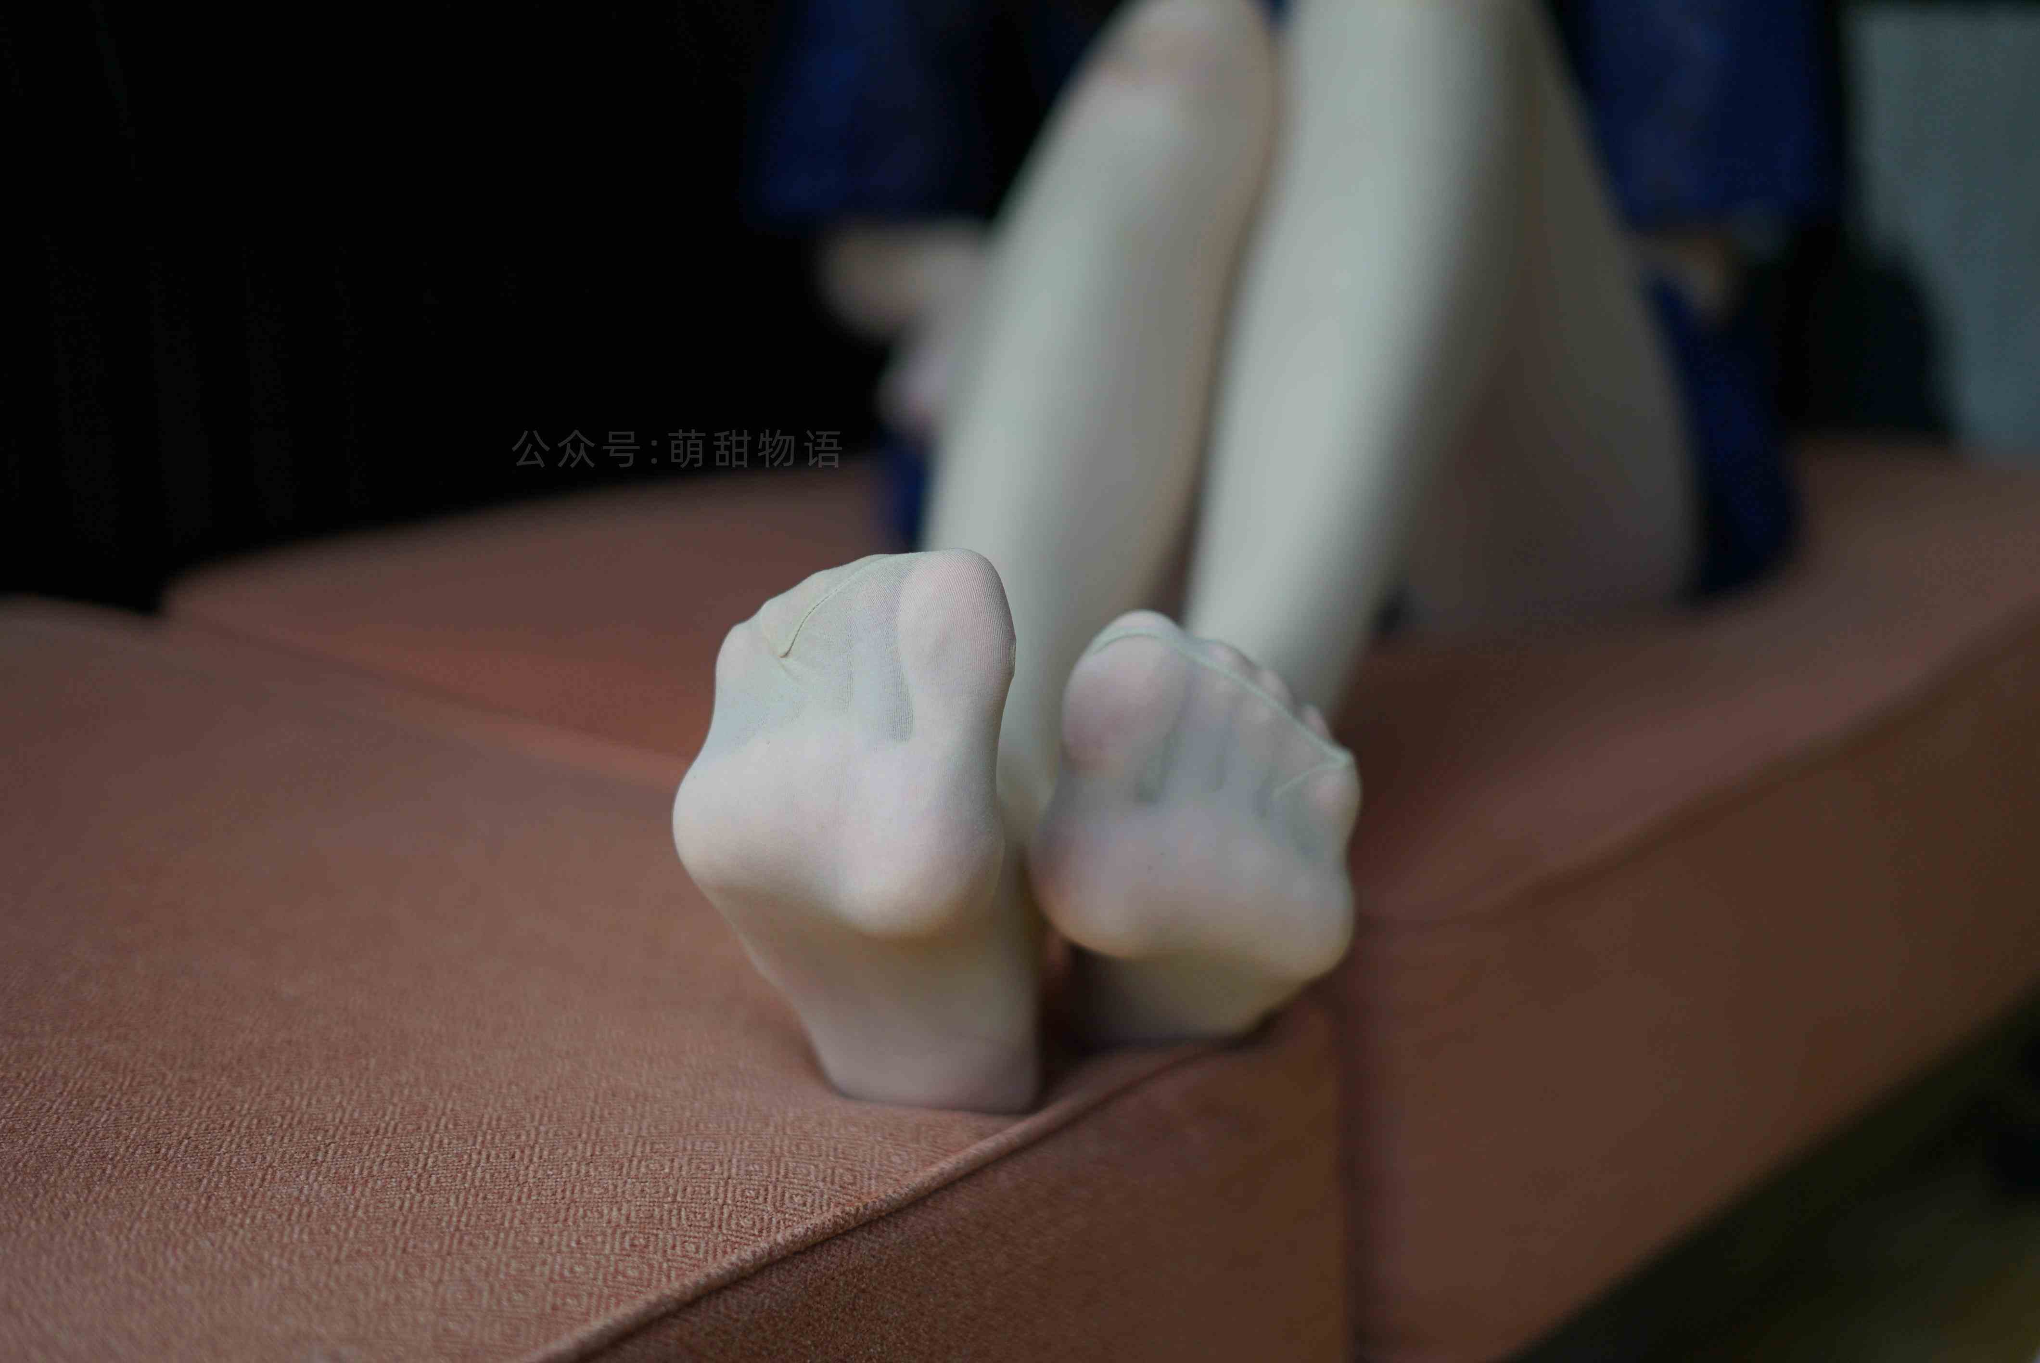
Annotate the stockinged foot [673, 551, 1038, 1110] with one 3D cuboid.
[{"bbox_3d":[-0.035,0.045,0.765,0.088,0.092,0.210,1,-25,6],"label":"stockinged foot"}]

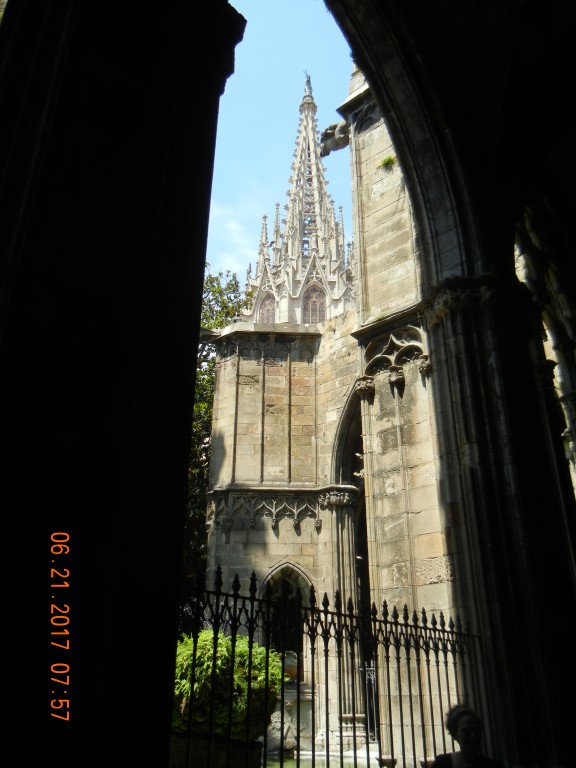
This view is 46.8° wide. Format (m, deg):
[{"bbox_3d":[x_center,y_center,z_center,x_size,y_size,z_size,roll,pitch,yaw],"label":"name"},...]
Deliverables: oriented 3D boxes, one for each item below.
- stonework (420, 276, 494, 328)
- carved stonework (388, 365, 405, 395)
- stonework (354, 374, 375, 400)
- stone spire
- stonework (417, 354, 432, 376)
[{"bbox_3d":[2.457,-1.150,9.285,0.950,0.460,0.620,-21,-33,36],"label":"stonework"},{"bbox_3d":[1.552,-0.064,9.528,0.175,0.355,0.170,-21,-33,36],"label":"carved stonework"},{"bbox_3d":[1.130,0.053,9.841,0.215,0.290,0.190,-21,-33,36],"label":"stonework"},{"bbox_3d":[2.464,-19.830,71.785,13.500,38.000,13.500,2,-26,-4],"label":"stone spire"},{"bbox_3d":[1.903,-0.257,9.285,0.170,0.250,0.160,-21,-33,36],"label":"stonework"}]

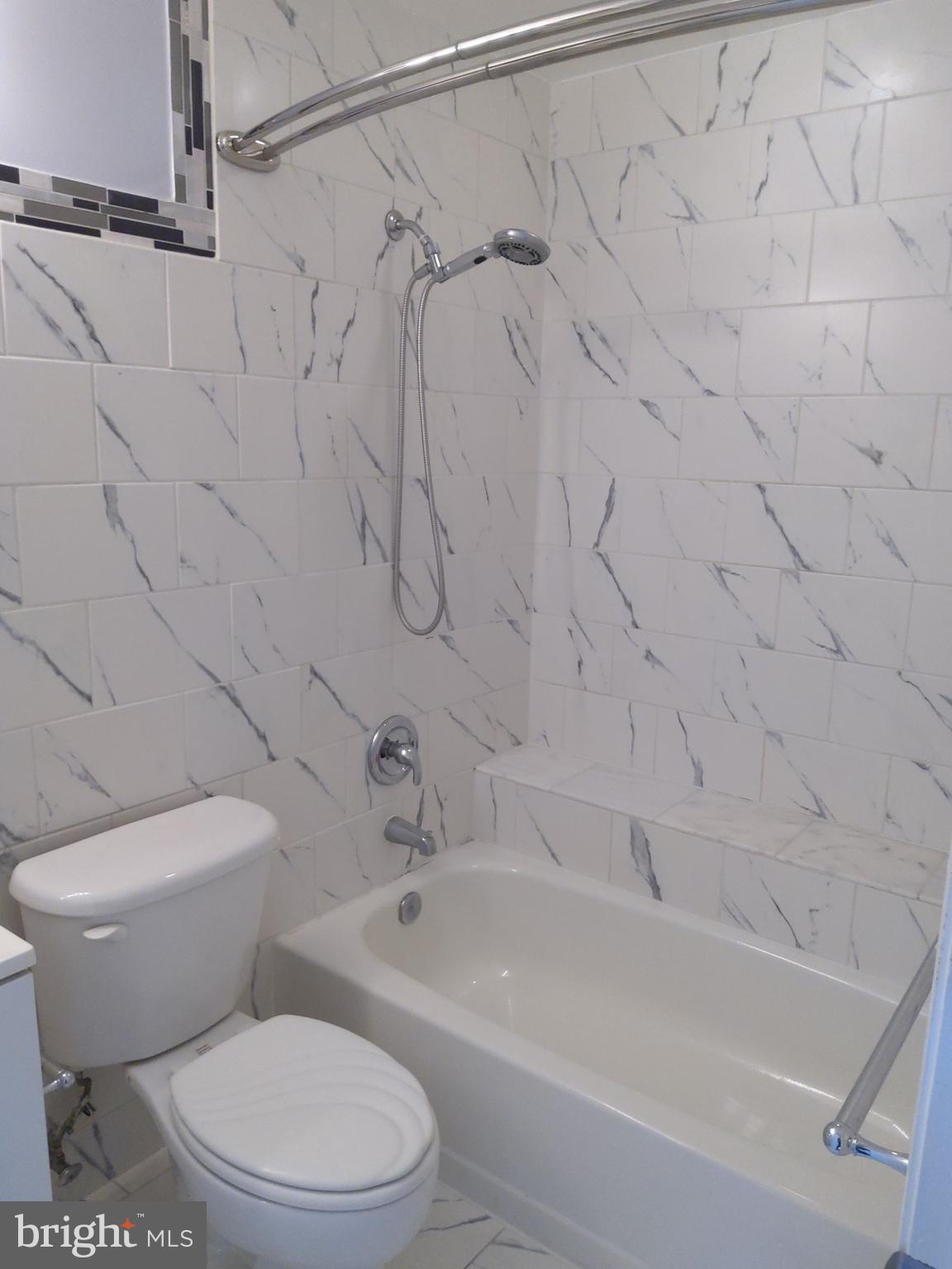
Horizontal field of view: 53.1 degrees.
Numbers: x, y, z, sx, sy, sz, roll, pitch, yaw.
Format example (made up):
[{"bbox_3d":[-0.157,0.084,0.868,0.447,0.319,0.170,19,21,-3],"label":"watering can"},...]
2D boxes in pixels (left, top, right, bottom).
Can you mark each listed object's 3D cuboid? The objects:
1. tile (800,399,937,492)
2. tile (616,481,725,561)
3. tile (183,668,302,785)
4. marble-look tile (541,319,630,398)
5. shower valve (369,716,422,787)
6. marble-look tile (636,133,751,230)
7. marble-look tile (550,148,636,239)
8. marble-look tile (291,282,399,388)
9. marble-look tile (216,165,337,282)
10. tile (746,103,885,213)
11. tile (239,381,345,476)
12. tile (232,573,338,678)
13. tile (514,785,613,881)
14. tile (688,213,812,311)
[{"bbox_3d":[0.877,-0.437,2.158,0.299,0.201,0.010,10,15,37],"label":"tile"},{"bbox_3d":[0.512,-0.302,2.478,0.299,0.201,0.010,10,15,37],"label":"tile"},{"bbox_3d":[-0.484,0.191,1.997,0.010,0.201,0.299,10,15,37],"label":"tile"},{"bbox_3d":[0.297,-0.745,2.574,0.269,0.202,0.010,10,15,37],"label":"marble-look tile"},{"bbox_3d":[-0.166,0.295,2.345,0.098,0.174,0.174,10,15,37],"label":"shower valve"},{"bbox_3d":[0.527,-1.109,2.328,0.300,0.200,0.010,10,15,37],"label":"marble-look tile"},{"bbox_3d":[0.303,-1.145,2.495,0.260,0.202,0.010,10,15,37],"label":"marble-look tile"},{"bbox_3d":[-0.282,-0.657,2.092,0.010,0.203,0.301,10,15,37],"label":"marble-look tile"},{"bbox_3d":[-0.394,-0.820,1.881,0.010,0.201,0.296,10,15,37],"label":"marble-look tile"},{"bbox_3d":[0.765,-1.067,2.158,0.299,0.203,0.010,10,15,37],"label":"tile"},{"bbox_3d":[-0.378,-0.428,1.992,0.010,0.201,0.299,10,15,37],"label":"tile"},{"bbox_3d":[-0.413,-0.027,2.076,0.010,0.204,0.302,10,15,37],"label":"tile"},{"bbox_3d":[0.230,0.523,2.539,0.299,0.192,0.010,10,15,37],"label":"tile"},{"bbox_3d":[0.650,-0.881,2.268,0.299,0.202,0.010,10,15,37],"label":"tile"}]

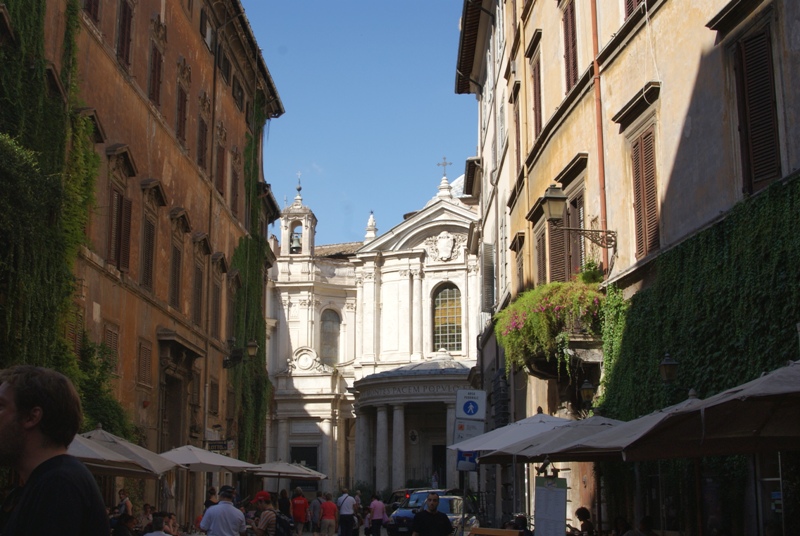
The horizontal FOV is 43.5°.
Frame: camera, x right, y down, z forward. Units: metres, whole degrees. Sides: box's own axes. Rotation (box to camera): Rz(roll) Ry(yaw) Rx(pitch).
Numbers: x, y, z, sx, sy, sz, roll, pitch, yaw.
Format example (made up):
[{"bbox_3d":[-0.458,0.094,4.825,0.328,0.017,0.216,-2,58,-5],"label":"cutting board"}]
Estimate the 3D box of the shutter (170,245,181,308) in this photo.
[{"bbox_3d":[-7.749,0.307,34.618,0.060,2.005,1.157,-1,-13,3],"label":"shutter"}]

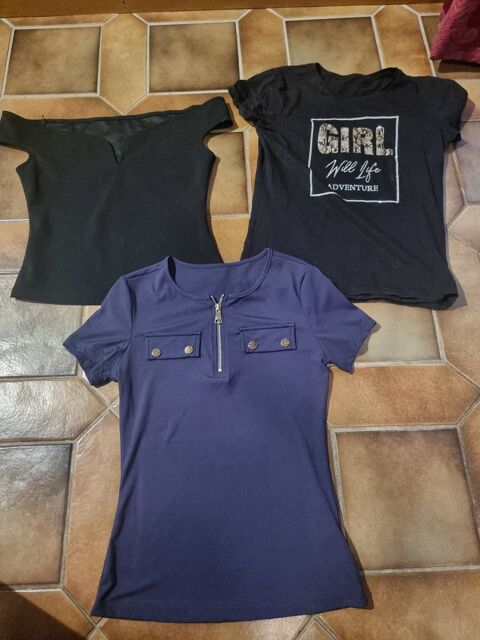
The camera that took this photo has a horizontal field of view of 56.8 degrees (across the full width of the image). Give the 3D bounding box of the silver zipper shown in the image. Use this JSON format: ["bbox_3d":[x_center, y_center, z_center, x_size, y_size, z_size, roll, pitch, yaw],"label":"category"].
[{"bbox_3d":[-0.036,0.021,0.778,0.024,0.010,0.145,-2,71,-1],"label":"silver zipper"}]

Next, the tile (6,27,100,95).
[{"bbox_3d":[-0.415,-0.584,1.007,0.201,0.010,0.201,-3,71,-1],"label":"tile"}]

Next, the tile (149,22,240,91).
[{"bbox_3d":[-0.101,-0.599,1.012,0.201,0.010,0.201,-3,71,-1],"label":"tile"}]

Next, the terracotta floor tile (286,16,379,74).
[{"bbox_3d":[0.214,-0.613,1.016,0.201,0.010,0.201,-3,71,-1],"label":"terracotta floor tile"}]

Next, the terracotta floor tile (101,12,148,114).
[{"bbox_3d":[-0.258,-0.591,1.009,0.102,0.010,0.309,-3,71,-1],"label":"terracotta floor tile"}]

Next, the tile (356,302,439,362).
[{"bbox_3d":[0.244,-0.019,0.808,0.201,0.010,0.201,-3,71,-1],"label":"tile"}]

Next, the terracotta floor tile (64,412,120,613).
[{"bbox_3d":[-0.212,0.299,0.696,0.102,0.010,0.309,-3,71,-1],"label":"terracotta floor tile"}]

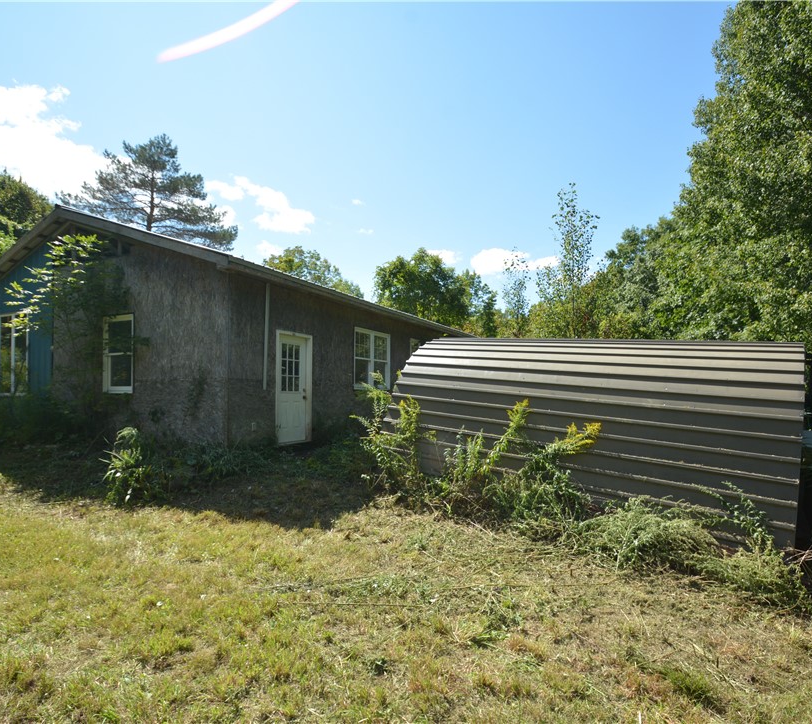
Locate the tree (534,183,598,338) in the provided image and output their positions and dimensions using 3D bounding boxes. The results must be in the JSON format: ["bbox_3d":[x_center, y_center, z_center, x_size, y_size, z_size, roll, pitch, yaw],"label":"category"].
[{"bbox_3d":[5.816,-2.077,16.500,2.334,8.937,2.334,0,-3,0],"label":"tree"}]

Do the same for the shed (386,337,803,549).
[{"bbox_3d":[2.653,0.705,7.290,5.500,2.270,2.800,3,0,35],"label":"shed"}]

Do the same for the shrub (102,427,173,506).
[{"bbox_3d":[-3.200,1.235,5.400,0.840,0.930,0.800,0,-3,0],"label":"shrub"}]

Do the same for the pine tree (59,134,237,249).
[{"bbox_3d":[-13.657,-4.807,24.000,9.441,14.518,9.441,0,-3,0],"label":"pine tree"}]

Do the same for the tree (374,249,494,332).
[{"bbox_3d":[1.702,-2.090,28.000,7.425,9.867,7.425,0,-3,0],"label":"tree"}]

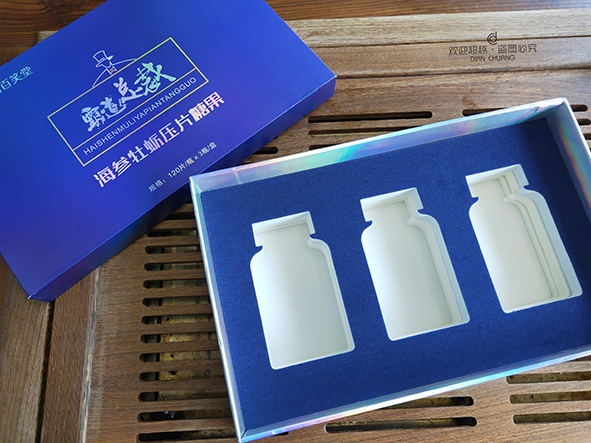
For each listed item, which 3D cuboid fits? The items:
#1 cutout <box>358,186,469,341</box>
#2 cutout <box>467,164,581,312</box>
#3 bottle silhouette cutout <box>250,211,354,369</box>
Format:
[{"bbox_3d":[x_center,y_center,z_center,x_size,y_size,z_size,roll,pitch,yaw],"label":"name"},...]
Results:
[{"bbox_3d":[0.082,0.032,0.300,0.059,0.033,0.103,-13,76,-3],"label":"cutout"},{"bbox_3d":[0.163,0.014,0.304,0.059,0.033,0.103,-13,76,-3],"label":"cutout"},{"bbox_3d":[0.001,0.050,0.296,0.059,0.033,0.103,-13,76,-3],"label":"bottle silhouette cutout"}]

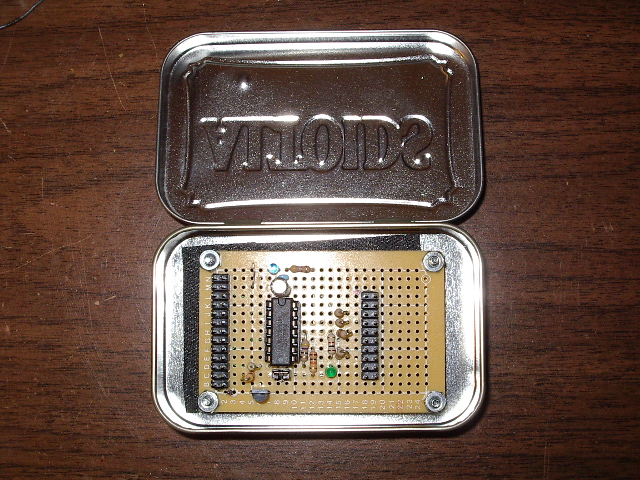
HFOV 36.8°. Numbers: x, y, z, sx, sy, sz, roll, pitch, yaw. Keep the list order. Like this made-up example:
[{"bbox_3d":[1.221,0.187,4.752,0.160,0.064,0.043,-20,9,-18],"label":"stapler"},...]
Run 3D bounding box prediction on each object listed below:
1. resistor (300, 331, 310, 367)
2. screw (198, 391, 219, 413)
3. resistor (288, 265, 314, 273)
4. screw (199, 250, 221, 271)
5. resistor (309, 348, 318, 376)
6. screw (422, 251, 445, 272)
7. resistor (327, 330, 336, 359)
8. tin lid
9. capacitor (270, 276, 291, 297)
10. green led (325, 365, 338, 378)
[{"bbox_3d":[-0.004,0.032,0.278,0.003,0.003,0.010,0,86,0],"label":"resistor"},{"bbox_3d":[-0.032,0.047,0.280,0.006,0.008,0.006,0,86,0],"label":"screw"},{"bbox_3d":[-0.006,0.009,0.280,0.008,0.003,0.002,0,86,0],"label":"resistor"},{"bbox_3d":[-0.032,0.006,0.283,0.006,0.008,0.006,0,86,0],"label":"screw"},{"bbox_3d":[-0.002,0.036,0.278,0.002,0.003,0.008,0,86,0],"label":"resistor"},{"bbox_3d":[0.034,0.006,0.283,0.006,0.008,0.006,0,86,0],"label":"screw"},{"bbox_3d":[0.003,0.030,0.279,0.002,0.003,0.008,0,86,0],"label":"resistor"},{"bbox_3d":[0.000,-0.033,0.290,0.095,0.010,0.060,0,78,0],"label":"tin lid"},{"bbox_3d":[-0.011,0.014,0.276,0.005,0.009,0.005,0,86,0],"label":"capacitor"},{"bbox_3d":[0.003,0.038,0.277,0.004,0.005,0.004,0,86,0],"label":"green led"}]

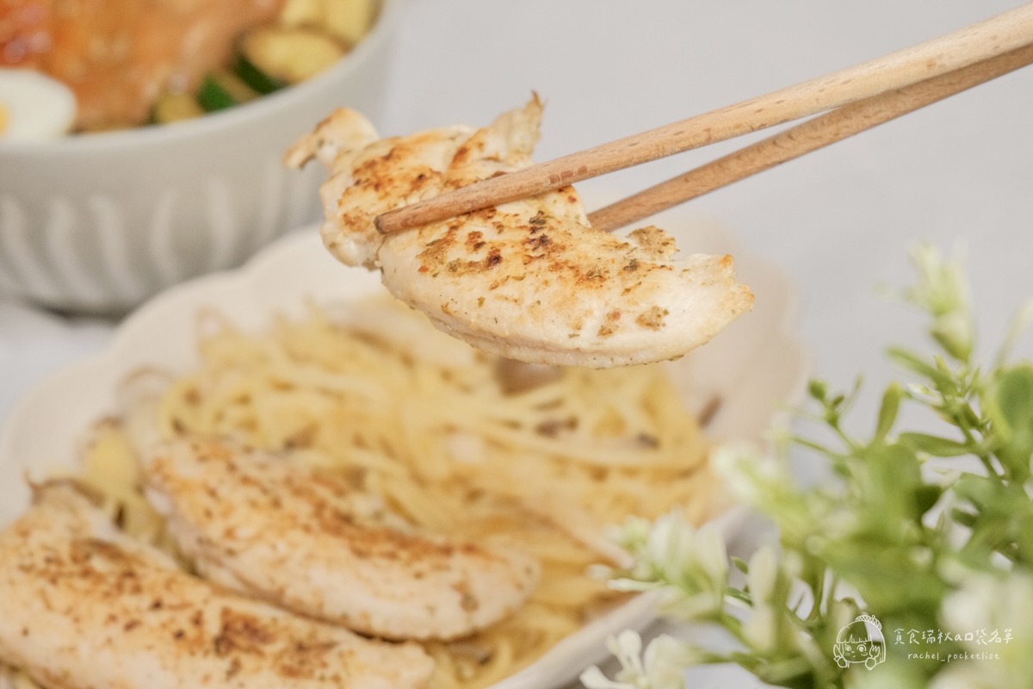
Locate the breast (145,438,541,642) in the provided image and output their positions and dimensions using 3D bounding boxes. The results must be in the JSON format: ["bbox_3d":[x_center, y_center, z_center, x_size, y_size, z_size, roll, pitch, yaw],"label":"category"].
[{"bbox_3d":[-0.043,0.047,0.500,0.107,0.024,0.042,21,43,24],"label":"breast"}]

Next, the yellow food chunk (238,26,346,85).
[{"bbox_3d":[-0.066,-0.086,0.630,0.034,0.011,0.033,0,38,0],"label":"yellow food chunk"}]

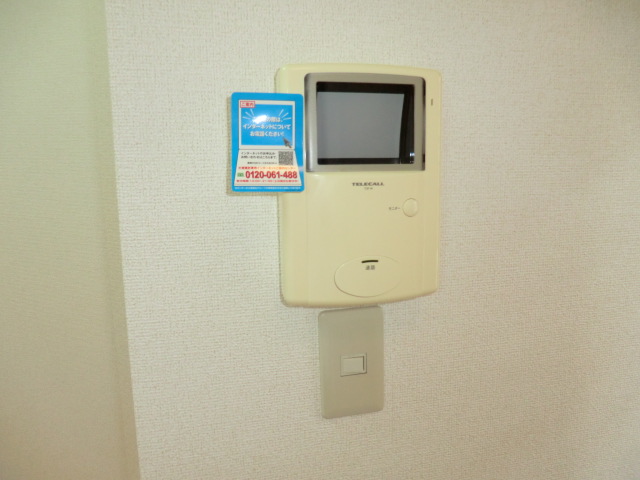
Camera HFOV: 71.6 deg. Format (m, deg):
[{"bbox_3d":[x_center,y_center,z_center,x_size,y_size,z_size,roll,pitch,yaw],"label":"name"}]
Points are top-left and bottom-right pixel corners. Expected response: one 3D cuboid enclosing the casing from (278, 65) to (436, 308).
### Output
[{"bbox_3d":[0.041,-0.049,0.439,0.162,0.236,0.040,-2,8,-11],"label":"casing"}]

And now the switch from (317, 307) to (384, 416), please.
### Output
[{"bbox_3d":[0.035,0.132,0.478,0.070,0.120,0.008,-2,8,-11],"label":"switch"}]

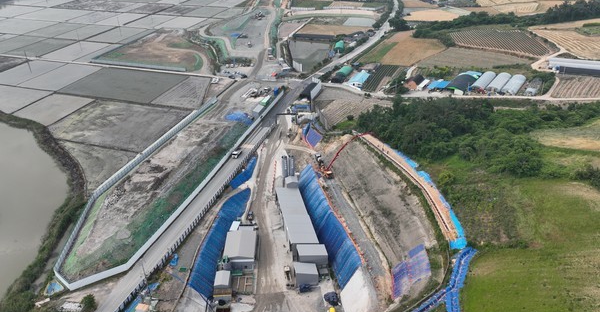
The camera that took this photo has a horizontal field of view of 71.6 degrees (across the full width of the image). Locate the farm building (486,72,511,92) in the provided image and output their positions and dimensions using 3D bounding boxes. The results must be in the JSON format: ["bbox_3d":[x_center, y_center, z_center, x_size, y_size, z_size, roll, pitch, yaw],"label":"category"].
[{"bbox_3d":[144.820,-53.520,300.520,8.870,3.940,33.000,20,37,30],"label":"farm building"}]

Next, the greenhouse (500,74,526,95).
[{"bbox_3d":[153.010,-51.300,296.780,8.670,3.940,33.490,20,37,30],"label":"greenhouse"}]

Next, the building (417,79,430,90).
[{"bbox_3d":[88.090,-50.900,297.240,4.140,3.150,15.760,20,37,30],"label":"building"}]

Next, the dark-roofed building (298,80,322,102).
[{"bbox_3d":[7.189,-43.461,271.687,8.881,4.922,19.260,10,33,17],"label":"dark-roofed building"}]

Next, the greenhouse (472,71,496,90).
[{"bbox_3d":[135.500,-55.670,304.150,8.870,3.940,32.010,20,37,30],"label":"greenhouse"}]

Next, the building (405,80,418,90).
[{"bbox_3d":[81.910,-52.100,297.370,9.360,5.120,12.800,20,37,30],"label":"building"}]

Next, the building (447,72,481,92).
[{"bbox_3d":[114.790,-52.070,296.360,14.780,5.910,28.570,20,37,30],"label":"building"}]

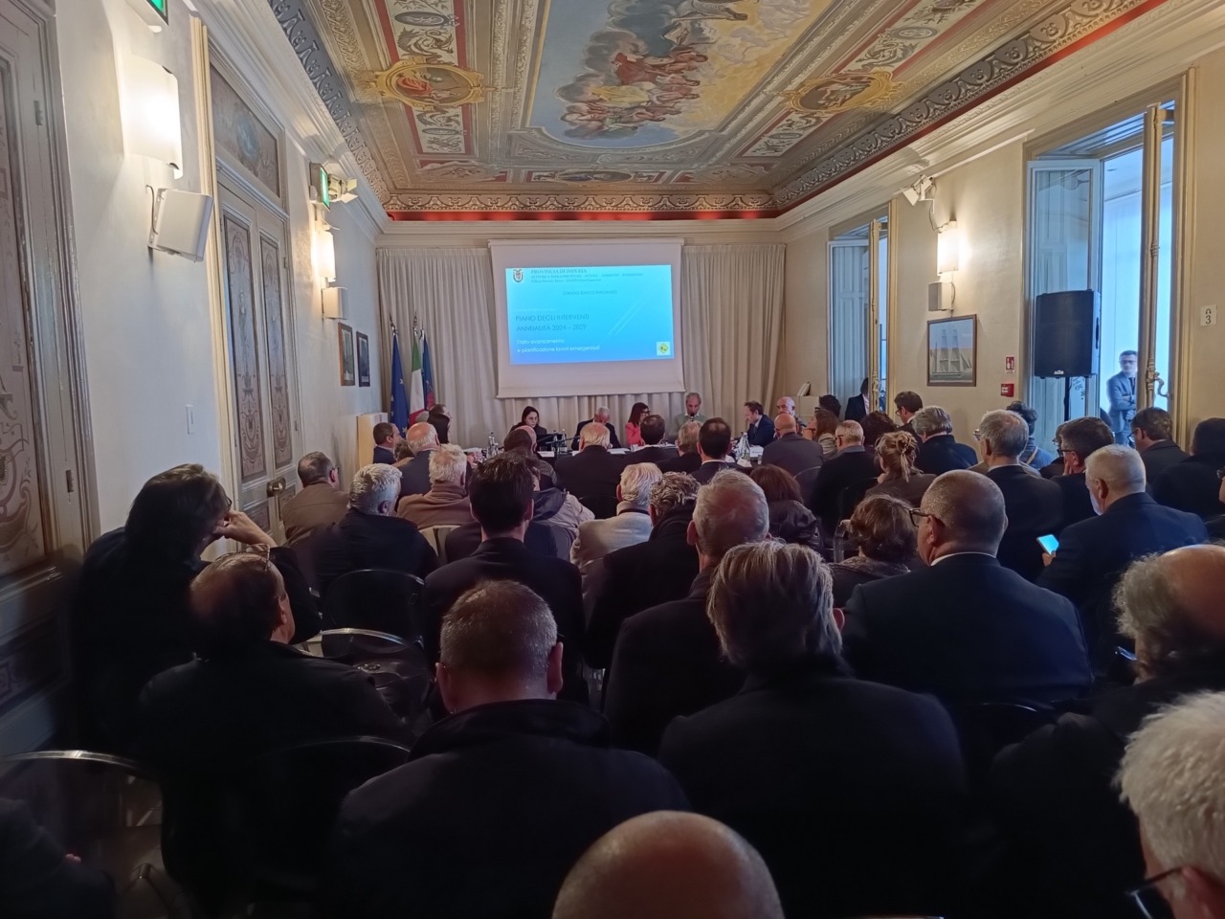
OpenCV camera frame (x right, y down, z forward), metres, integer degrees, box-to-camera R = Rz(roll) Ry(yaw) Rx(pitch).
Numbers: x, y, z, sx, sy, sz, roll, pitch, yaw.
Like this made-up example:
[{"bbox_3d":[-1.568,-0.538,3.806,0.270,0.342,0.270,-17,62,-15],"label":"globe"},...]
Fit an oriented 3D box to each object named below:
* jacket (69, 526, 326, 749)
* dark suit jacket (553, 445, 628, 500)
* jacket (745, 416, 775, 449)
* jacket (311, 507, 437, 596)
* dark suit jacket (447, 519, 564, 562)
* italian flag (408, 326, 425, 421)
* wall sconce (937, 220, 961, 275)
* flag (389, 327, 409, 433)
[{"bbox_3d":[-1.072,0.500,2.247,0.540,0.600,0.420,-1,5,9],"label":"jacket"},{"bbox_3d":[-0.121,0.225,5.080,0.490,0.630,0.360,-2,5,-8],"label":"dark suit jacket"},{"bbox_3d":[1.590,-0.187,9.115,0.370,0.560,0.460,-4,6,-26],"label":"jacket"},{"bbox_3d":[-0.874,0.498,3.181,0.480,0.590,0.370,-2,5,-3],"label":"jacket"},{"bbox_3d":[-0.413,0.536,3.285,0.500,0.630,0.360,-2,5,-8],"label":"dark suit jacket"},{"bbox_3d":[-2.306,-0.844,10.032,0.240,1.340,0.200,-2,5,-8],"label":"italian flag"},{"bbox_3d":[2.704,-1.713,6.889,0.110,0.360,0.250,-2,5,-9],"label":"wall sconce"},{"bbox_3d":[-2.491,-0.841,10.004,0.250,1.337,0.200,-2,5,-8],"label":"flag"}]

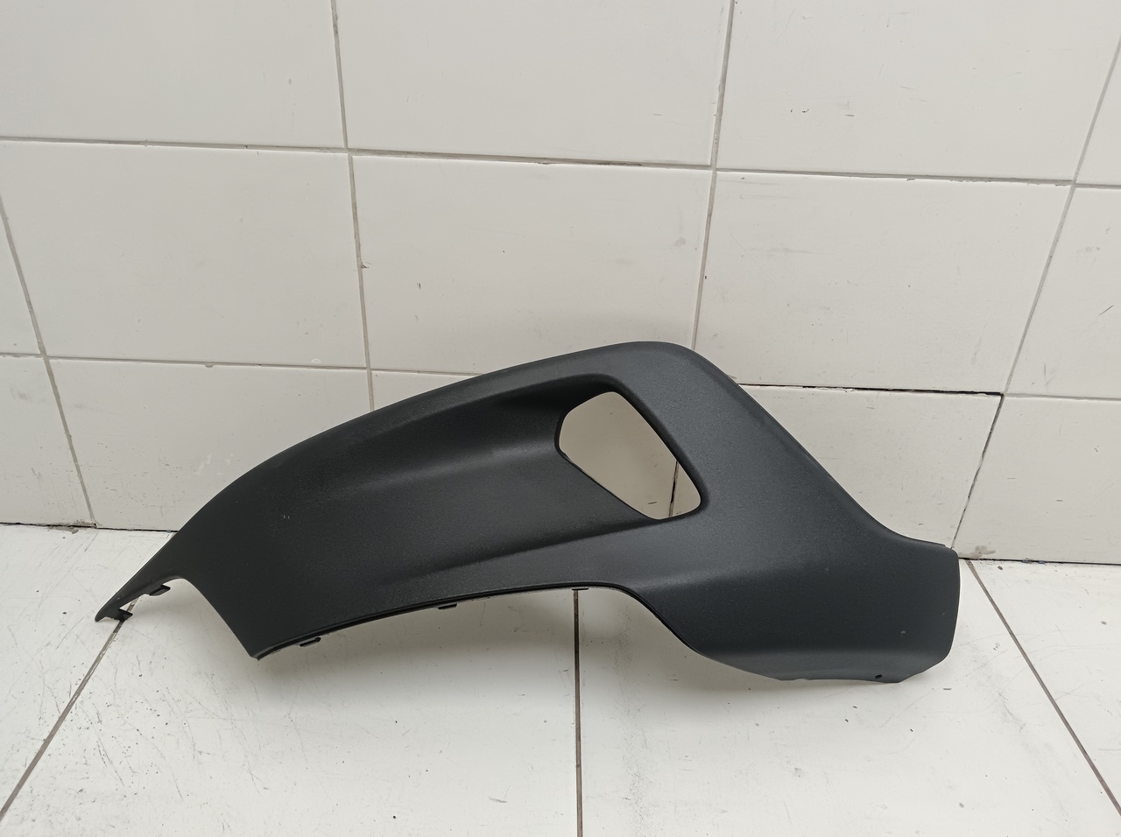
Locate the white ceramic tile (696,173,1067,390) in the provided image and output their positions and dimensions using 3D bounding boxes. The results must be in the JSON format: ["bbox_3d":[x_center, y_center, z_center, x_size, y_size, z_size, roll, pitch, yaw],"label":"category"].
[{"bbox_3d":[0.276,-0.119,0.789,0.300,0.200,0.010,2,30,-1],"label":"white ceramic tile"}]

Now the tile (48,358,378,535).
[{"bbox_3d":[-0.338,0.033,0.883,0.300,0.200,0.010,2,30,-1],"label":"tile"}]

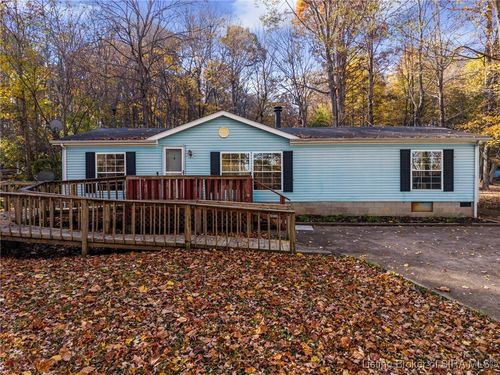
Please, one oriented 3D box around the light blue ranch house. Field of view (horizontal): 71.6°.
[{"bbox_3d":[0.720,-1.170,17.200,16.900,4.500,7.700,0,2,3],"label":"light blue ranch house"}]

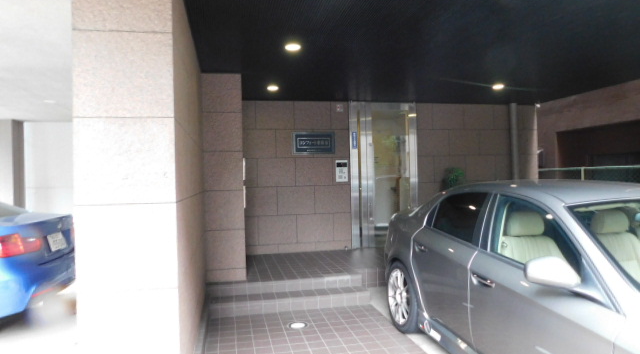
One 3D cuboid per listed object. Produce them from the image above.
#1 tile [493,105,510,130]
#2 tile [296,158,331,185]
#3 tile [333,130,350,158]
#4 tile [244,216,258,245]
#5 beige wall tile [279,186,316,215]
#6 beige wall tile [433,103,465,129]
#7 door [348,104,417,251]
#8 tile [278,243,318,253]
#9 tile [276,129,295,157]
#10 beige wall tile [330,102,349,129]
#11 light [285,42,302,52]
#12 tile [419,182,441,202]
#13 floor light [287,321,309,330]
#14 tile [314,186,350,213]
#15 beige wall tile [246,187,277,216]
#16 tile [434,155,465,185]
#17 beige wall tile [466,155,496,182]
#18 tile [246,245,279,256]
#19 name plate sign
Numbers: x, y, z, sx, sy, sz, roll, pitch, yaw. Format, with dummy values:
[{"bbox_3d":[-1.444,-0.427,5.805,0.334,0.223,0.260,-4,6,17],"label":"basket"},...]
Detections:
[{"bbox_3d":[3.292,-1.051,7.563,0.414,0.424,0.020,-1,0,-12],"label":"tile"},{"bbox_3d":[-0.102,-0.086,6.861,0.596,0.449,0.030,-1,0,-12],"label":"tile"},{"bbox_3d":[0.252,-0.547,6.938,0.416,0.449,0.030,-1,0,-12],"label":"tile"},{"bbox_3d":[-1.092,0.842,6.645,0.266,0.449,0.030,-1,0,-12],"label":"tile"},{"bbox_3d":[-0.372,0.375,6.712,0.594,0.449,0.020,-1,0,-12],"label":"beige wall tile"},{"bbox_3d":[2.201,-1.028,7.277,0.594,0.449,0.020,-1,0,-12],"label":"beige wall tile"},{"bbox_3d":[1.063,-0.034,7.045,1.179,2.387,0.150,-1,0,-12],"label":"door"},{"bbox_3d":[-0.356,1.119,6.711,0.594,0.142,0.020,-1,0,-12],"label":"tile"},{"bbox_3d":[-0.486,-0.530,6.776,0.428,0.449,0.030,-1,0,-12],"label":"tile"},{"bbox_3d":[0.324,-0.992,6.926,0.295,0.447,0.020,-1,0,-12],"label":"beige wall tile"},{"bbox_3d":[-0.246,-1.212,3.938,0.144,0.040,0.144,-1,0,-12],"label":"light"},{"bbox_3d":[1.941,0.325,7.213,0.592,0.449,0.020,-1,0,-12],"label":"tile"},{"bbox_3d":[-0.217,1.495,4.231,0.213,0.040,0.213,-1,0,-12],"label":"floor light"},{"bbox_3d":[0.210,0.364,6.893,0.594,0.447,0.020,-1,0,-12],"label":"tile"},{"bbox_3d":[-0.962,0.386,6.673,0.578,0.449,0.030,-1,0,-12],"label":"beige wall tile"},{"bbox_3d":[2.232,-0.135,7.330,0.594,0.447,0.020,-1,0,-12],"label":"tile"},{"bbox_3d":[2.801,-0.142,7.402,0.594,0.449,0.020,-1,0,-12],"label":"beige wall tile"},{"bbox_3d":[-0.914,1.140,6.646,0.540,0.142,0.020,-1,0,-12],"label":"tile"},{"bbox_3d":[-0.088,-0.535,6.809,0.694,0.369,0.030,-1,0,-12],"label":"name plate sign"}]

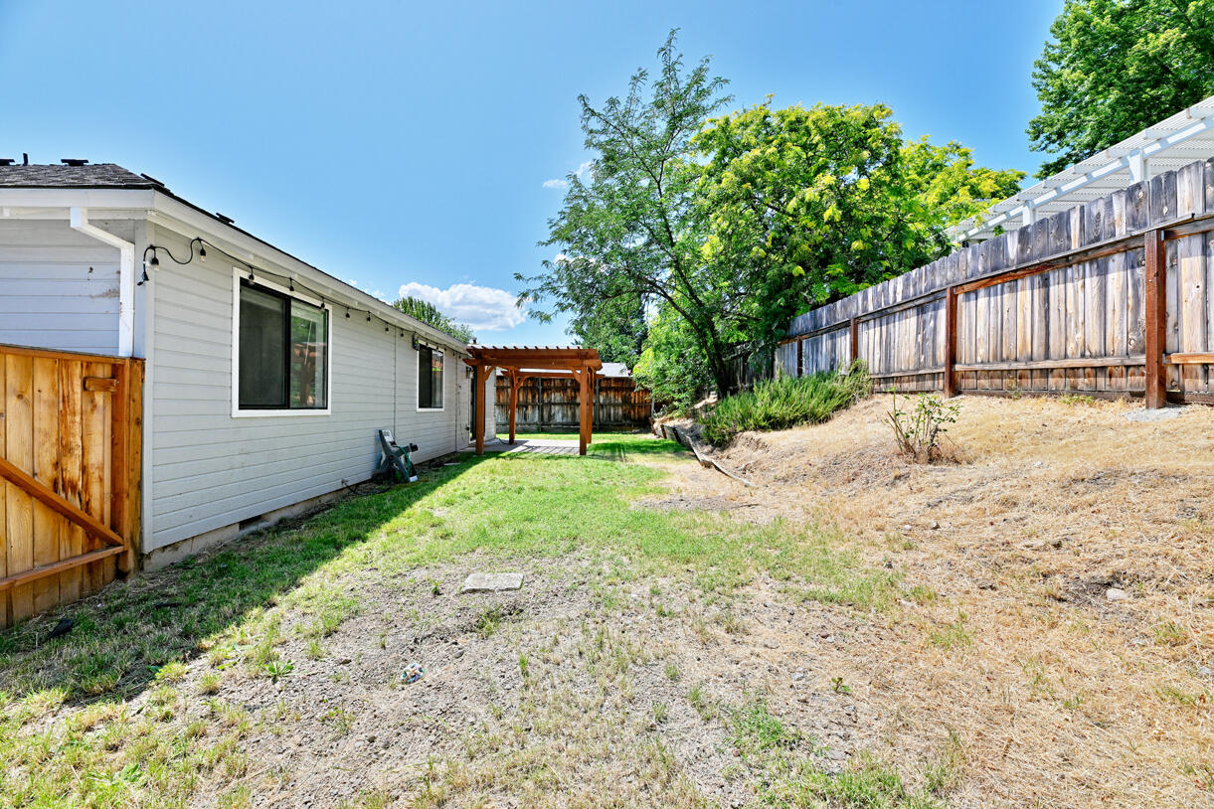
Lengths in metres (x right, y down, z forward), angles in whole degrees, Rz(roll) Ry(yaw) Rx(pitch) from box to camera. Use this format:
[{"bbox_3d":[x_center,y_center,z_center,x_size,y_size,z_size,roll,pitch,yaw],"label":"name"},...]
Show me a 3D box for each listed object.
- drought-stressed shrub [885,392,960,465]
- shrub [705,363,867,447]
[{"bbox_3d":[3.250,0.220,4.850,0.640,0.720,0.600,0,0,0],"label":"drought-stressed shrub"},{"bbox_3d":[3.350,0.020,9.350,2.700,1.600,2.000,0,0,0],"label":"shrub"}]

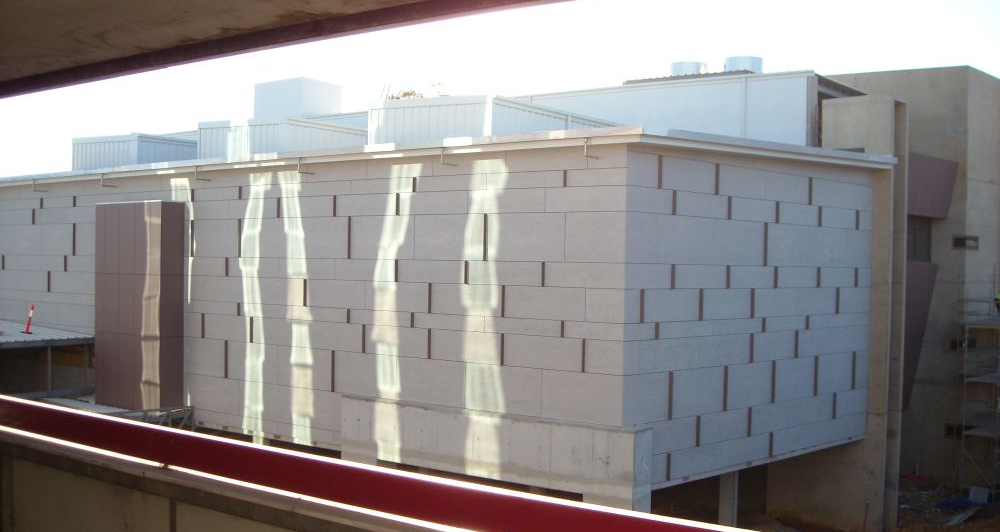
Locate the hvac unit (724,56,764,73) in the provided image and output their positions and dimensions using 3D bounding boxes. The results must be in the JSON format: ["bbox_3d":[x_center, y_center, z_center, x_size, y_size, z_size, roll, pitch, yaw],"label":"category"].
[{"bbox_3d":[9.055,-7.280,37.600,1.370,0.750,1.370,1,1,36],"label":"hvac unit"}]

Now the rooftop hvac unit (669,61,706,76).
[{"bbox_3d":[7.271,-7.320,38.900,1.360,0.750,1.360,1,1,36],"label":"rooftop hvac unit"}]

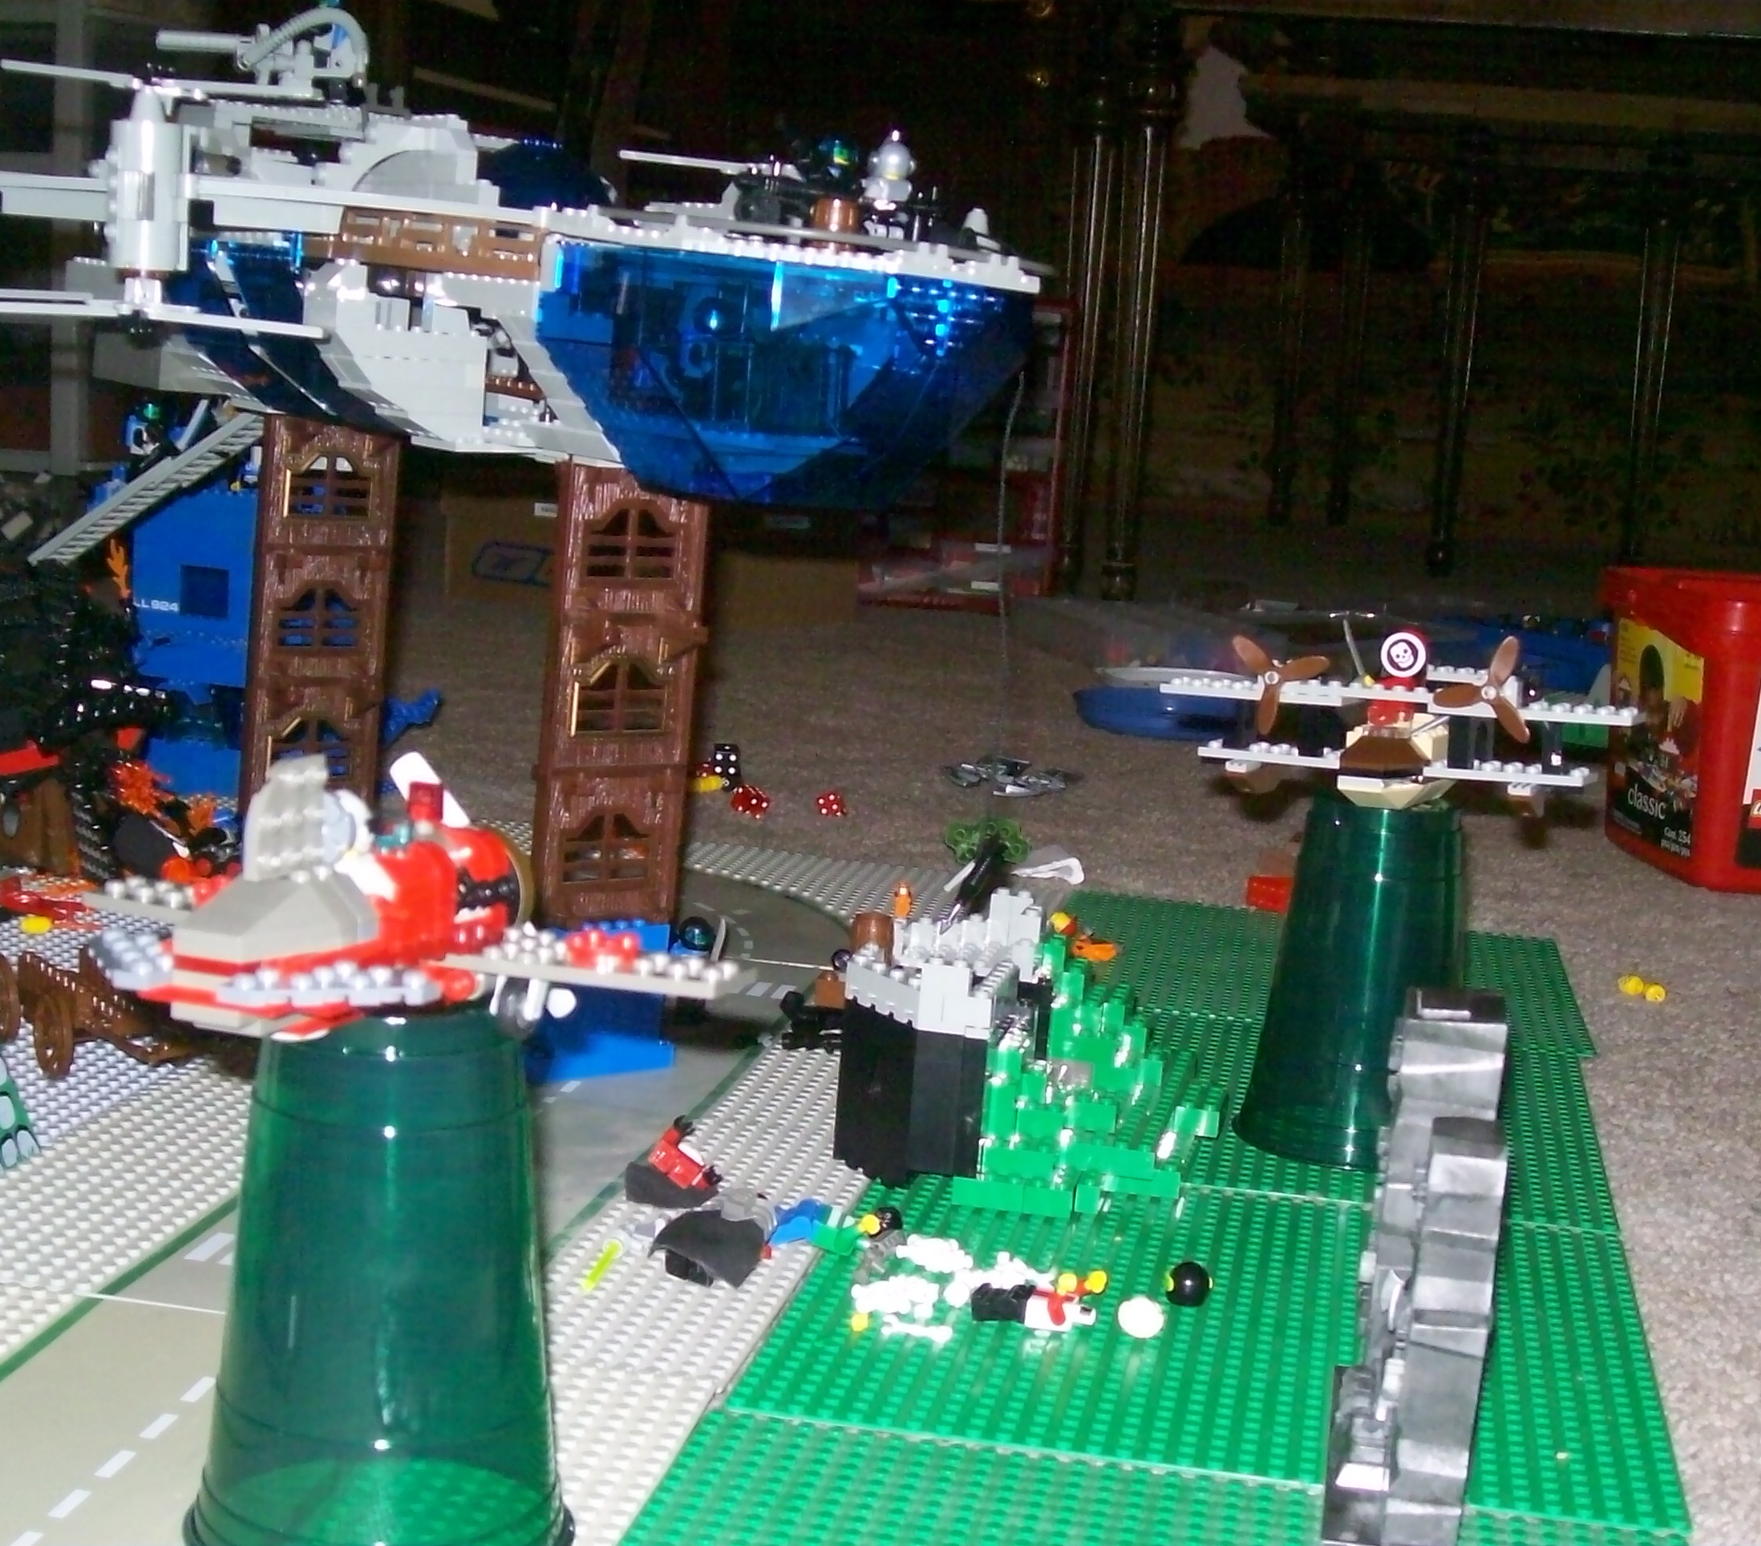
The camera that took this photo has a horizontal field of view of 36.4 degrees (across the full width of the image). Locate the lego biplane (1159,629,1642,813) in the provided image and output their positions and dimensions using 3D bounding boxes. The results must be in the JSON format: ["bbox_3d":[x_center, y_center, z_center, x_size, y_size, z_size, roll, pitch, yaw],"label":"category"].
[{"bbox_3d":[0.199,-0.021,0.978,0.177,0.063,0.128,7,8,32],"label":"lego biplane"}]

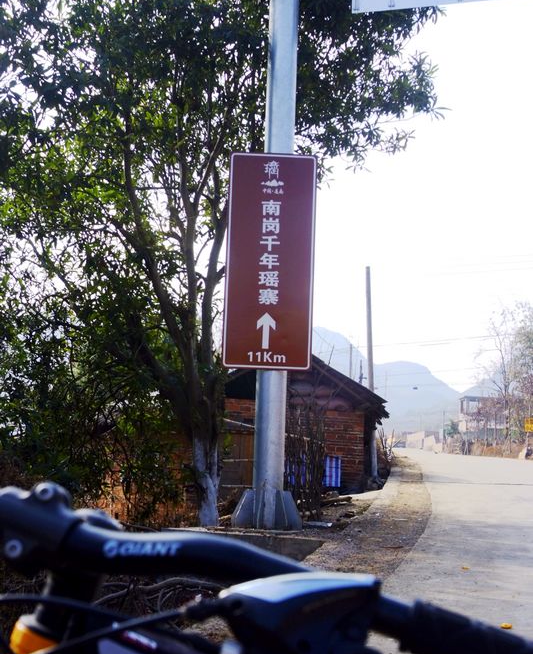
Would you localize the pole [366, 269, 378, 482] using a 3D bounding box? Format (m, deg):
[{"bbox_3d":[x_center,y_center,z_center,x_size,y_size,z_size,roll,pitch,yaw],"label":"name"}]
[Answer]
[{"bbox_3d":[3.485,1.478,35.411,0.190,7.100,0.190,-2,-7,6],"label":"pole"}]

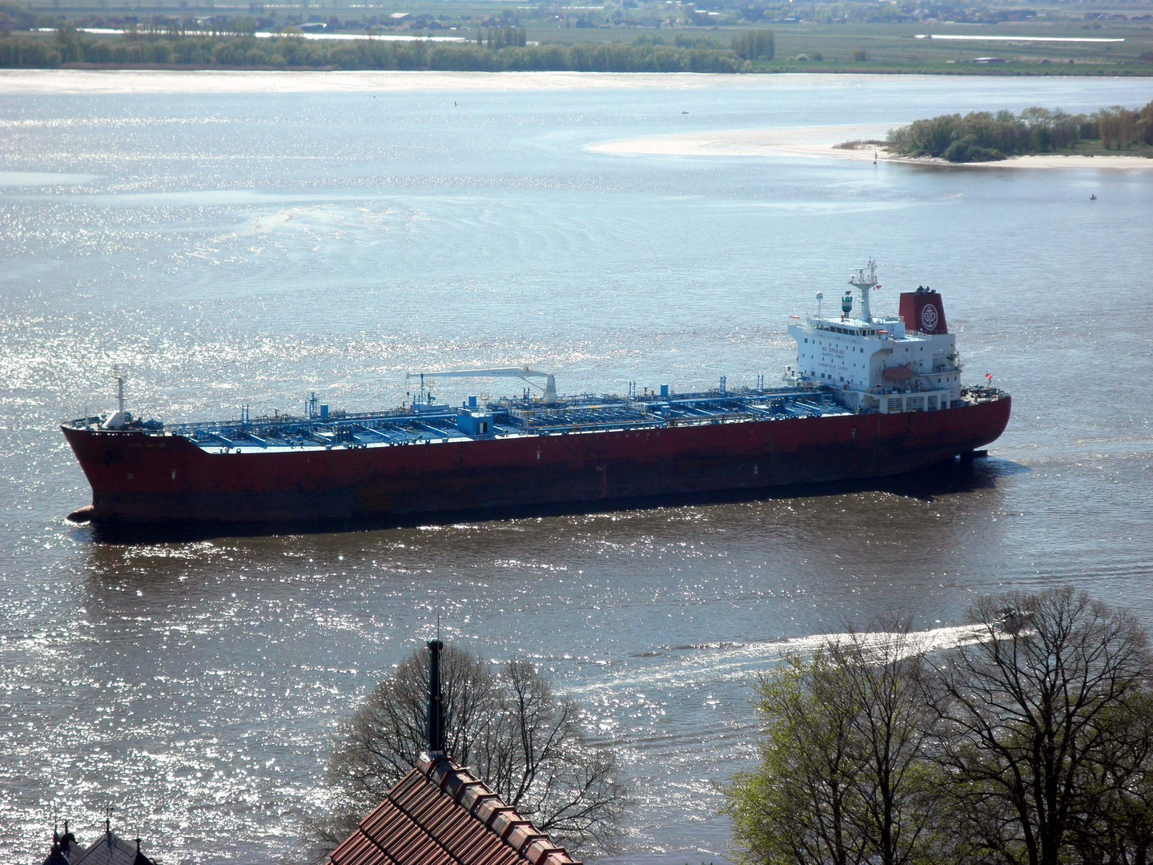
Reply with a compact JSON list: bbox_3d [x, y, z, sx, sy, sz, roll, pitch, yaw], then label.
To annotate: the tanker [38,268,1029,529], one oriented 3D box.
[{"bbox_3d":[-1.290,-6.690,587.280,182.130,41.910,32.200,-4,9,-26],"label":"tanker"}]

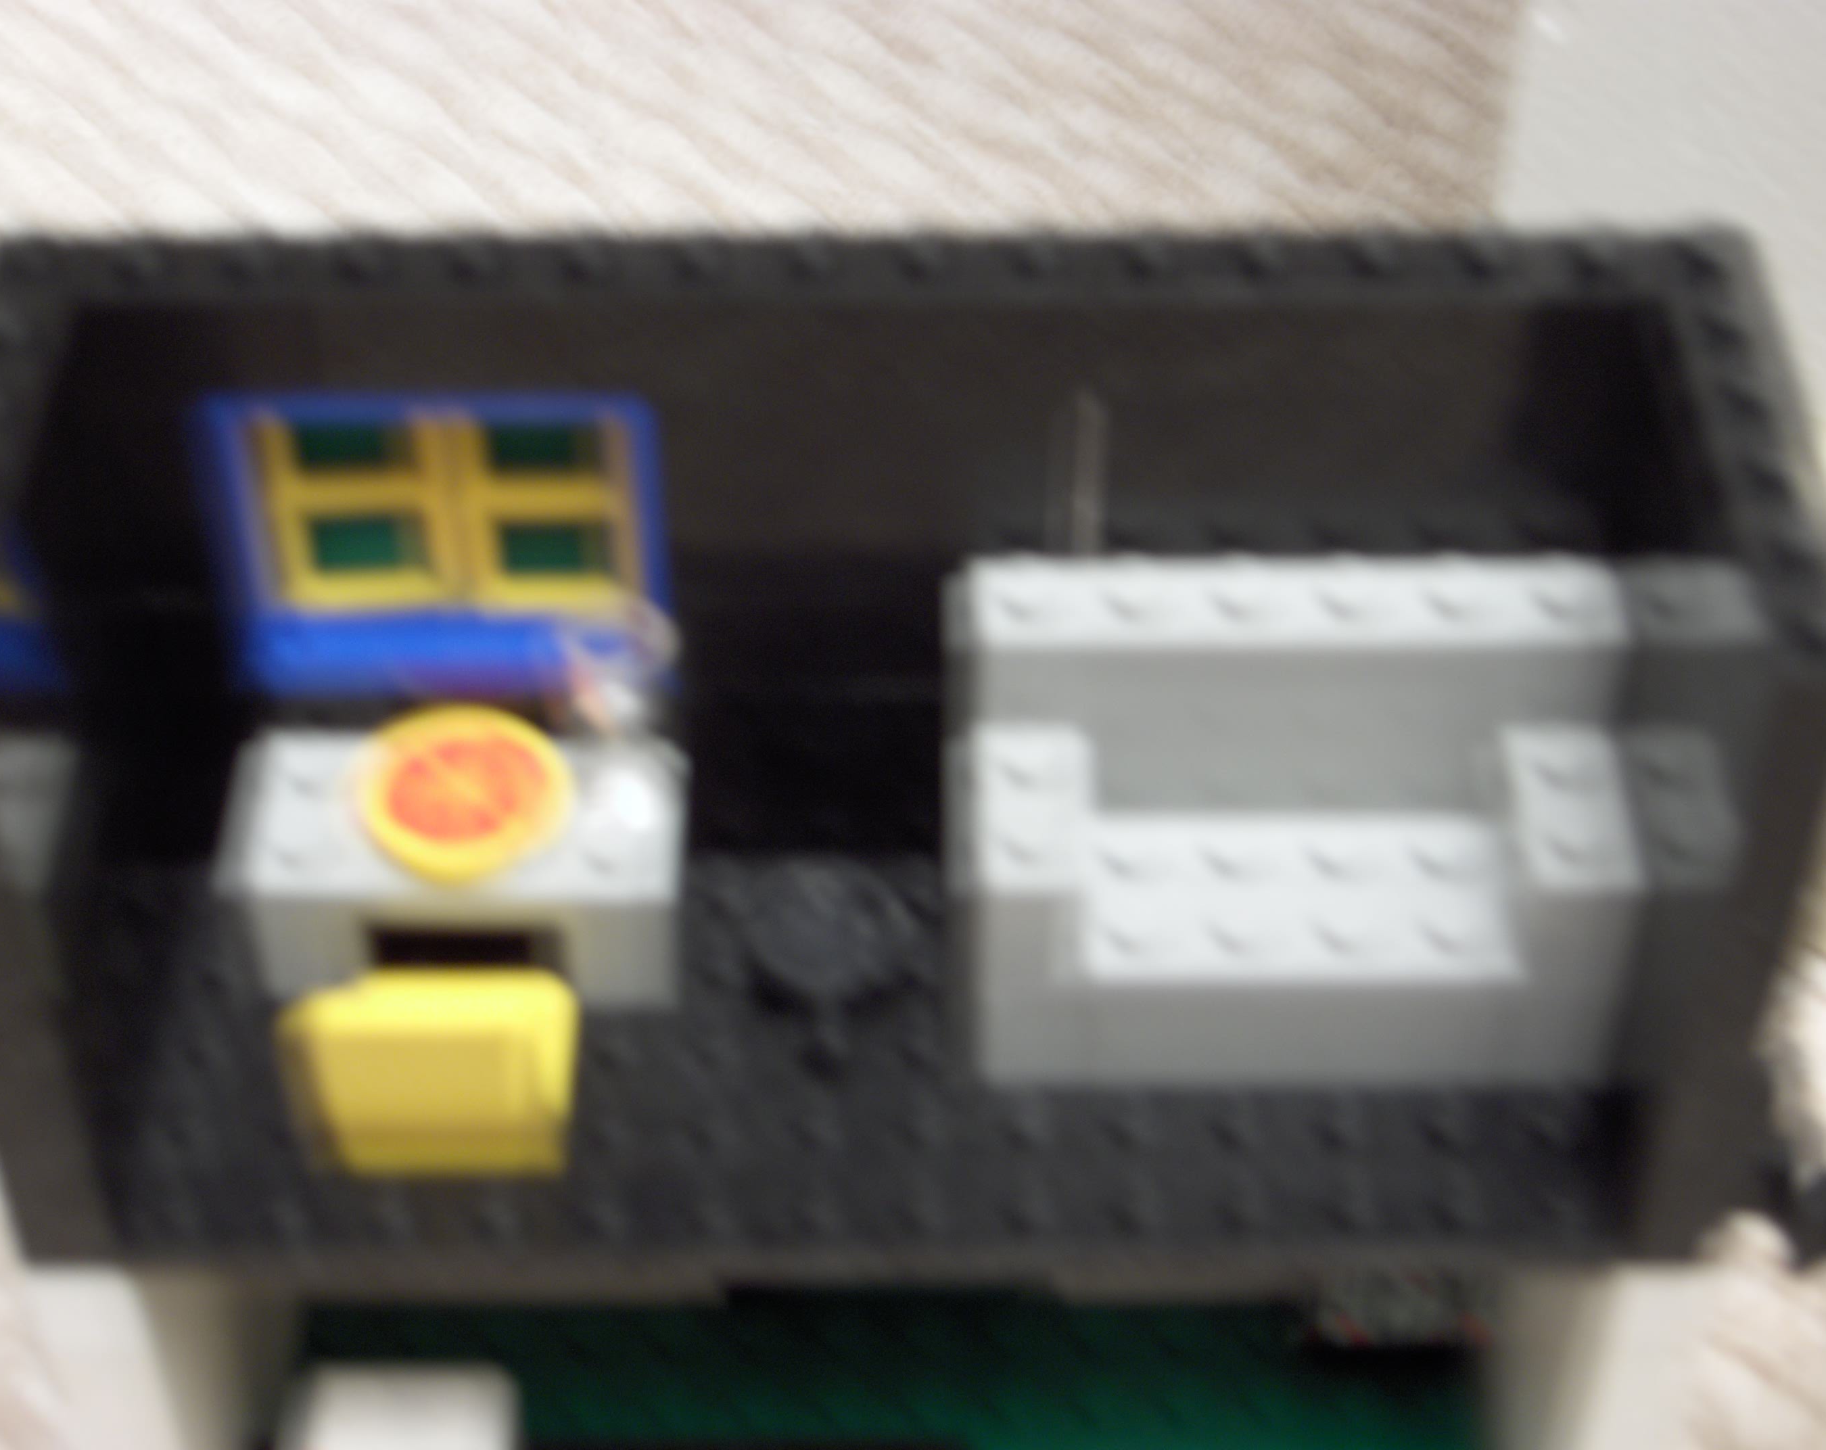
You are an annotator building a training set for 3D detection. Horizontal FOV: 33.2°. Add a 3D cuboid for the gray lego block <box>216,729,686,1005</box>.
[{"bbox_3d":[-0.035,0.011,0.246,0.032,0.015,0.016,0,44,2],"label":"gray lego block"}]

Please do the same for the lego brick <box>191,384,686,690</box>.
[{"bbox_3d":[-0.036,-0.016,0.237,0.032,0.029,0.008,0,44,2],"label":"lego brick"}]

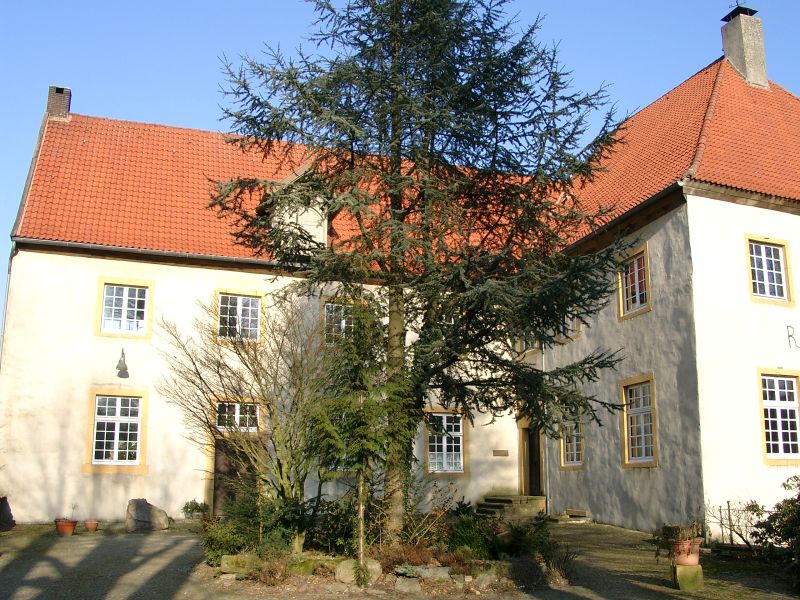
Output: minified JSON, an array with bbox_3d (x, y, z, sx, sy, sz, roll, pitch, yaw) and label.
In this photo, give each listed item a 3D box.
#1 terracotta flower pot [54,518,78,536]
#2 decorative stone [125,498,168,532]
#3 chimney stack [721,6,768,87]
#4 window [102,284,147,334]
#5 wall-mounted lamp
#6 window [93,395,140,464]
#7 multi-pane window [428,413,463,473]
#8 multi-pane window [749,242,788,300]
[{"bbox_3d":[-8.341,5.685,19.652,0.590,0.423,0.590,5,-14,-21],"label":"terracotta flower pot"},{"bbox_3d":[-6.593,5.613,20.438,1.101,0.865,0.639,5,-14,-21],"label":"decorative stone"},{"bbox_3d":[12.566,-9.035,28.671,0.961,2.904,0.937,5,-14,-19],"label":"chimney stack"},{"bbox_3d":[-8.186,0.303,23.365,1.218,1.474,0.150,5,-14,-21],"label":"window"},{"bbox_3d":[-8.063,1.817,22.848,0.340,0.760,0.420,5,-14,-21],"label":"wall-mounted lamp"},{"bbox_3d":[-8.135,3.753,22.596,1.243,1.965,0.150,5,-14,-21],"label":"window"},{"bbox_3d":[1.537,4.794,26.378,1.248,1.906,0.150,5,-14,-21],"label":"multi-pane window"},{"bbox_3d":[10.278,-0.814,21.900,1.360,1.530,0.150,6,-14,-23],"label":"multi-pane window"}]

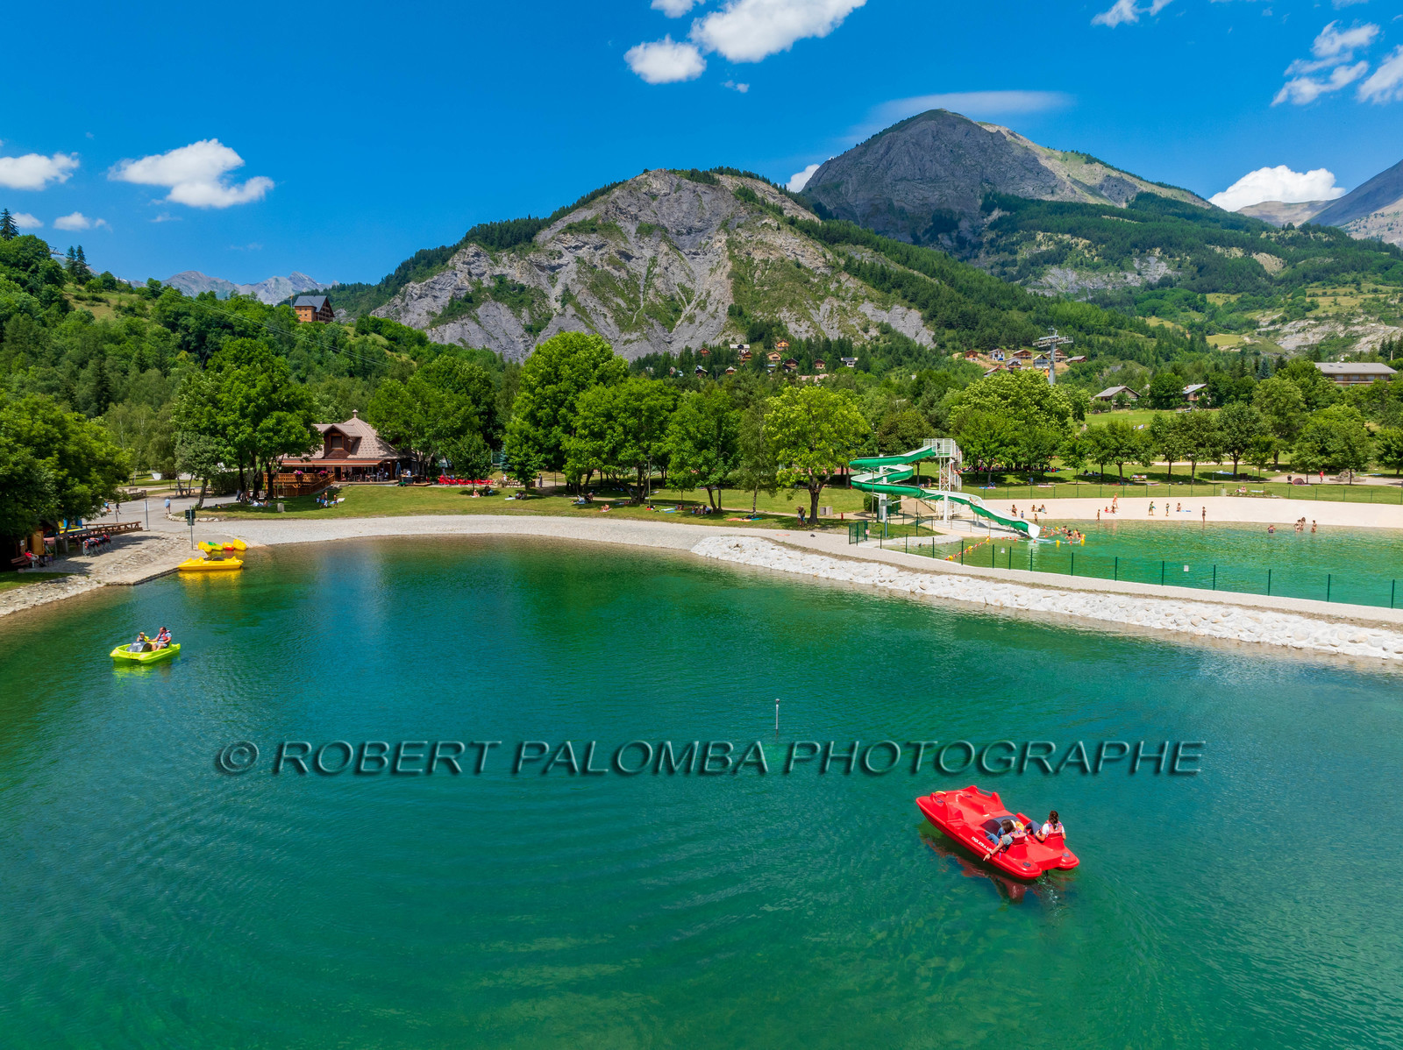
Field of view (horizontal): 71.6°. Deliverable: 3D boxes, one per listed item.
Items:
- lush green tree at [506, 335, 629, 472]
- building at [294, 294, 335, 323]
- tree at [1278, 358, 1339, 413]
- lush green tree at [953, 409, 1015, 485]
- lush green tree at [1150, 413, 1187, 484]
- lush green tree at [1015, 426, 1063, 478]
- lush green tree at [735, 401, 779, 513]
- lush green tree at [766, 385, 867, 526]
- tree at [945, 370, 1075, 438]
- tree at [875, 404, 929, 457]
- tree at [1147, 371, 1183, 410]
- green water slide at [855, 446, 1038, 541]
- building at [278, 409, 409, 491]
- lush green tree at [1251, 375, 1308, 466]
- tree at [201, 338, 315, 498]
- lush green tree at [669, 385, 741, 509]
[{"bbox_3d":[-16.121,-13.838,116.245,14.550,18.110,14.260,0,5,0],"label":"lush green tree"},{"bbox_3d":[-192.764,-106.945,485.000,15.200,14.300,13.800,1,5,11],"label":"building"},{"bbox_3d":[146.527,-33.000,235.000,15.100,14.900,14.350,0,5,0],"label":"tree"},{"bbox_3d":[37.453,-10.367,129.000,8.150,10.000,8.150,0,5,0],"label":"lush green tree"},{"bbox_3d":[63.477,-10.533,132.000,5.660,9.490,5.660,0,5,0],"label":"lush green tree"},{"bbox_3d":[44.181,-9.457,126.699,6.000,7.195,5.800,0,5,0],"label":"lush green tree"},{"bbox_3d":[5.517,-6.421,94.528,4.900,11.274,4.800,0,5,0],"label":"lush green tree"},{"bbox_3d":[10.107,-6.204,85.783,9.280,12.160,9.100,0,5,0],"label":"lush green tree"},{"bbox_3d":[47.784,-16.133,149.348,19.600,15.576,18.000,0,5,0],"label":"tree"},{"bbox_3d":[26.555,-10.503,128.000,7.360,10.360,7.360,0,5,0],"label":"tree"},{"bbox_3d":[148.289,-42.745,310.000,11.010,12.460,11.010,0,5,0],"label":"tree"},{"bbox_3d":[22.900,-3.655,87.702,12.500,7.900,19.000,-2,5,-25],"label":"green water slide"},{"bbox_3d":[-45.599,-9.855,124.598,17.300,9.794,14.500,0,5,0],"label":"building"},{"bbox_3d":[94.657,-16.754,159.152,8.970,15.000,8.790,0,5,0],"label":"lush green tree"},{"bbox_3d":[-51.960,-12.449,114.356,13.540,18.340,13.270,0,5,0],"label":"tree"},{"bbox_3d":[0.223,-7.627,98.467,7.600,12.731,7.200,0,5,0],"label":"lush green tree"}]

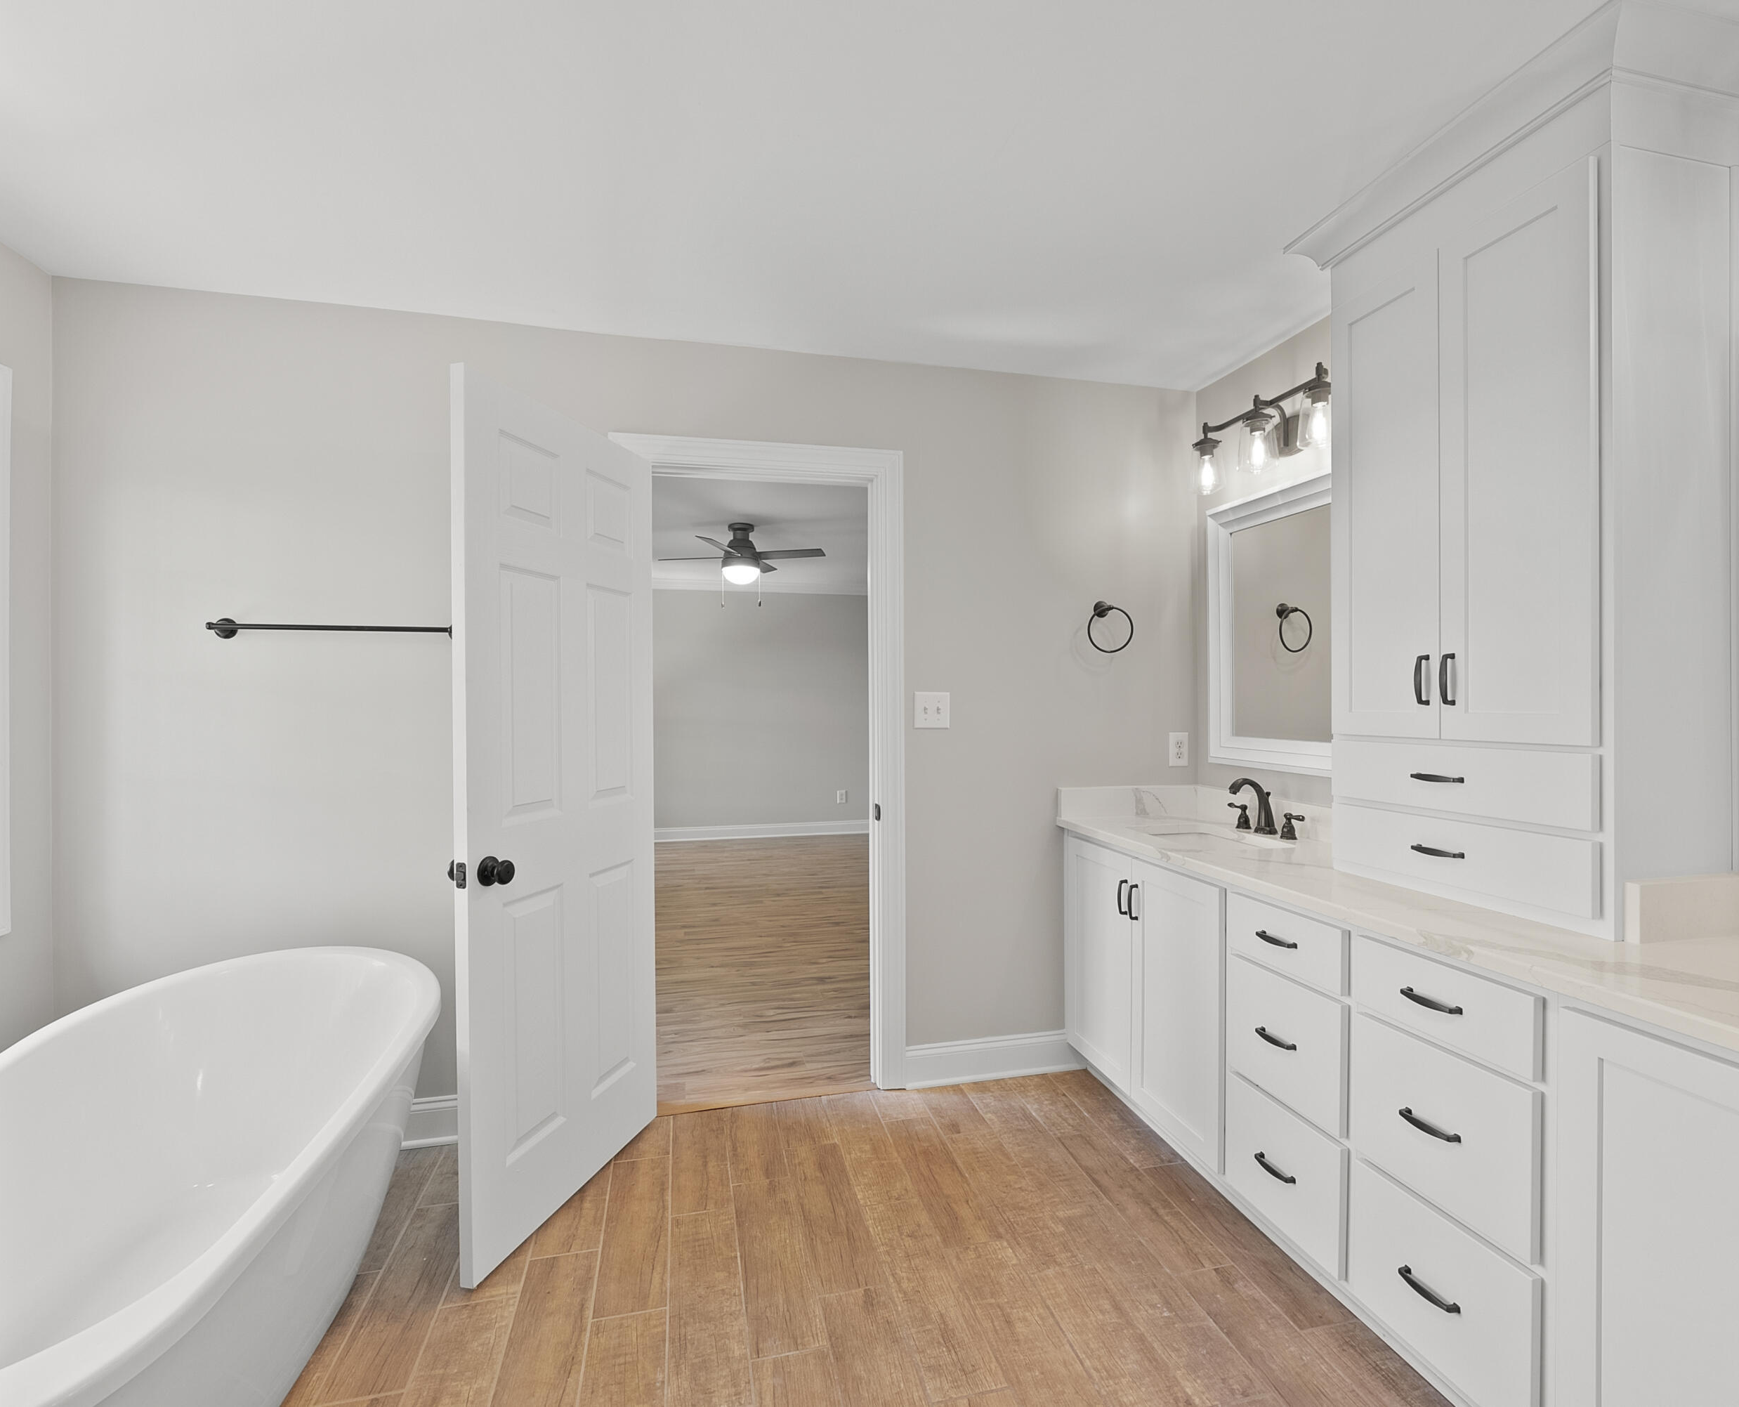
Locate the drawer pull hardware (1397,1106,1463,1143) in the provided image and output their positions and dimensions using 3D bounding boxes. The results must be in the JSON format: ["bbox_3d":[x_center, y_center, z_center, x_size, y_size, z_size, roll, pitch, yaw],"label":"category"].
[{"bbox_3d":[0.997,0.750,1.458,0.029,0.016,0.108,0,0,-13],"label":"drawer pull hardware"}]

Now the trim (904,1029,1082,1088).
[{"bbox_3d":[0.448,1.224,2.825,0.662,0.146,0.018,0,0,-13],"label":"trim"}]

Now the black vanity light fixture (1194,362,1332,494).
[{"bbox_3d":[1.214,-0.817,2.510,0.206,0.241,0.632,0,0,-13],"label":"black vanity light fixture"}]

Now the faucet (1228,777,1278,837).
[{"bbox_3d":[1.191,0.318,2.542,0.166,0.169,0.065,0,0,-13],"label":"faucet"}]

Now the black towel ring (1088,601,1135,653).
[{"bbox_3d":[0.837,-0.268,2.883,0.175,0.189,0.076,0,0,-13],"label":"black towel ring"}]

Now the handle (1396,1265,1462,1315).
[{"bbox_3d":[0.997,1.047,1.463,0.029,0.016,0.108,0,0,-13],"label":"handle"}]

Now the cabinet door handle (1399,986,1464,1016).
[{"bbox_3d":[0.997,0.529,1.456,0.029,0.016,0.108,0,0,-13],"label":"cabinet door handle"}]

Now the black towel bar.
[{"bbox_3d":[-1.501,-0.210,2.329,0.657,0.057,0.076,0,0,-13],"label":"black towel bar"}]

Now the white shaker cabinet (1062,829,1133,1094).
[{"bbox_3d":[0.972,0.818,2.712,0.502,0.783,0.462,0,0,-13],"label":"white shaker cabinet"}]

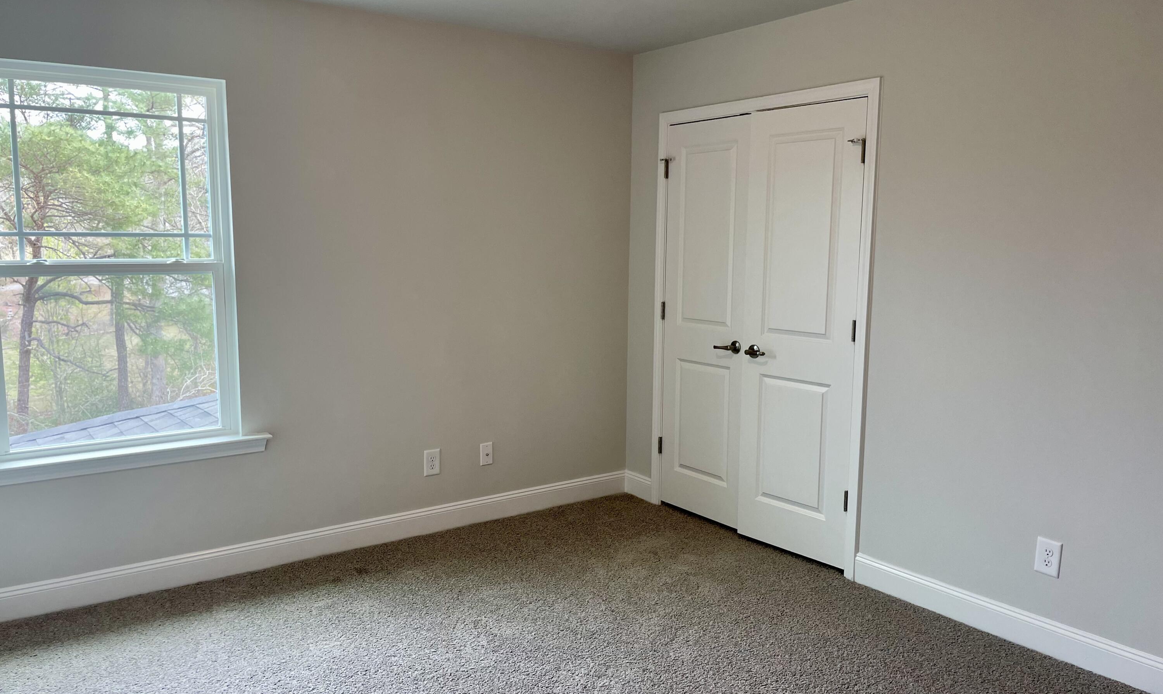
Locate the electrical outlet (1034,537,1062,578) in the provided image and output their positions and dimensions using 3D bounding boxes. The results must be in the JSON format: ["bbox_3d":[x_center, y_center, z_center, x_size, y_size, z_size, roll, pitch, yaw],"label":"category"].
[{"bbox_3d":[1.653,0.745,3.088,0.009,0.126,0.082,-5,9,-35],"label":"electrical outlet"}]

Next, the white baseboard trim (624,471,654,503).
[{"bbox_3d":[0.330,0.790,4.951,0.016,0.137,0.233,-5,9,-35],"label":"white baseboard trim"}]

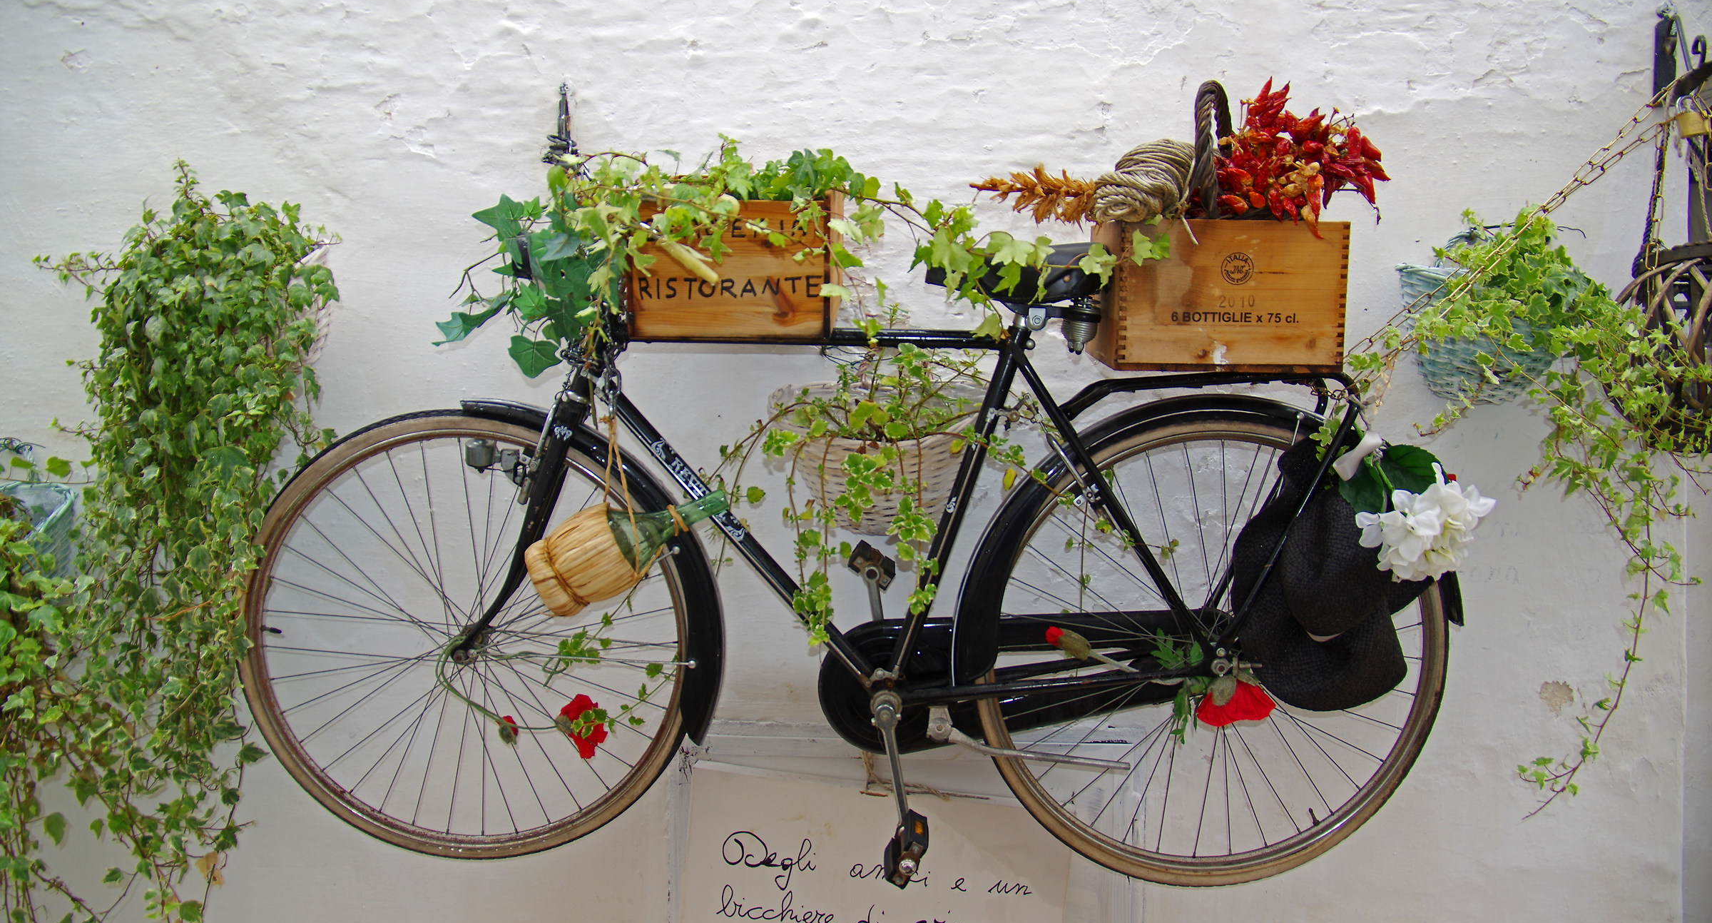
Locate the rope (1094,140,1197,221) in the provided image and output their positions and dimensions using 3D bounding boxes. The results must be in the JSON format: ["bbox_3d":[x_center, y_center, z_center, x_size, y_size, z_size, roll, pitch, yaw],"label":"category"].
[{"bbox_3d":[0.409,-0.399,1.620,0.135,0.115,0.135,0,7,0],"label":"rope"}]

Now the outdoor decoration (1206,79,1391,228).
[{"bbox_3d":[0.632,-0.441,1.650,0.250,0.210,0.200,0,7,0],"label":"outdoor decoration"}]

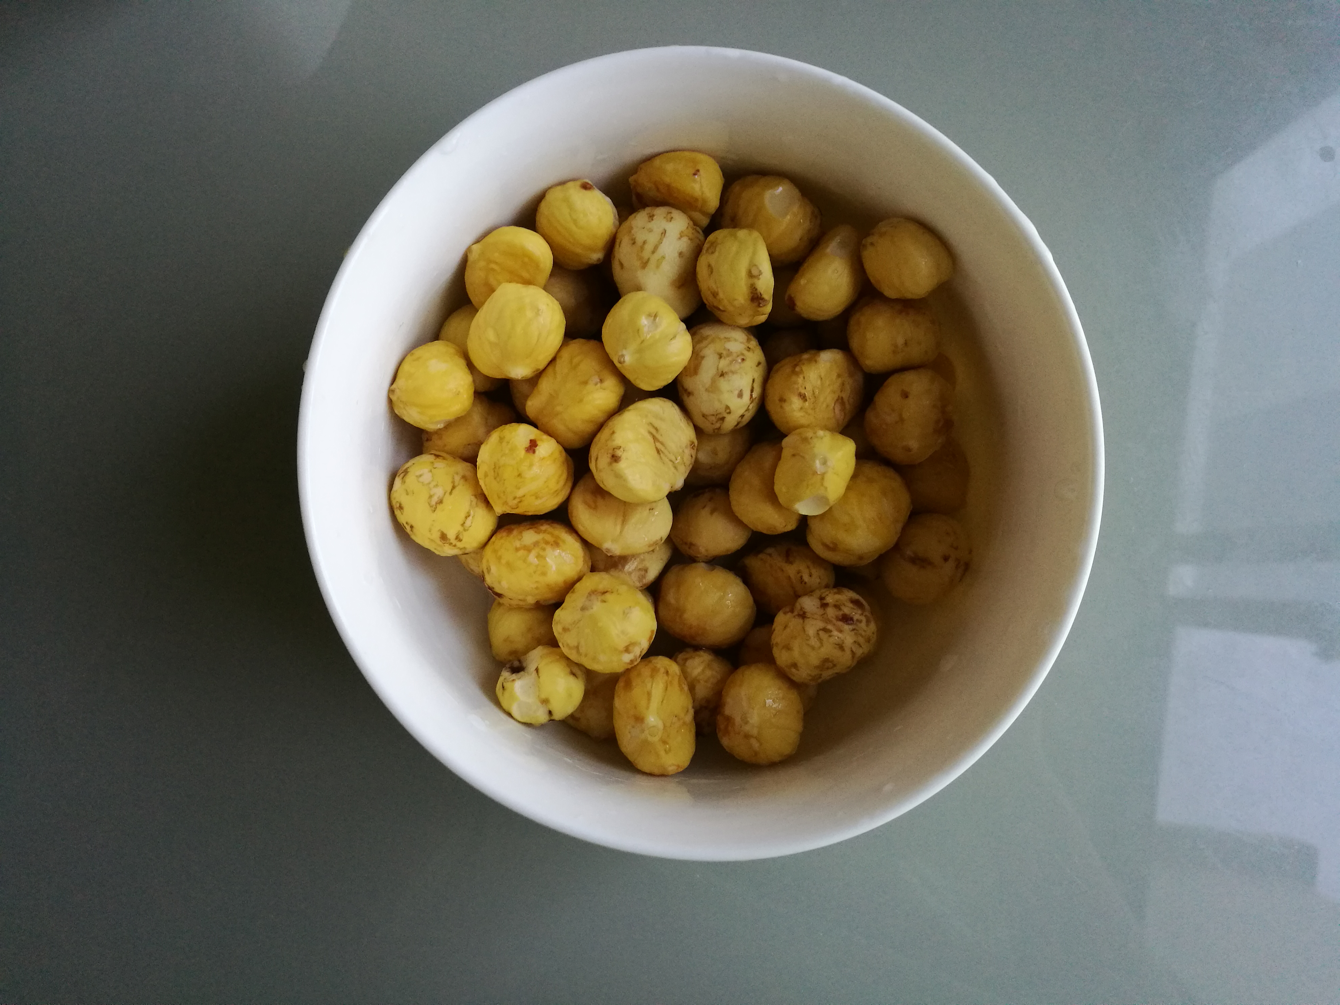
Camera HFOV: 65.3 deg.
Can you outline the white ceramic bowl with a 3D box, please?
[{"bbox_3d":[0.005,-0.008,0.234,0.155,0.072,0.155,0,87,-6],"label":"white ceramic bowl"}]

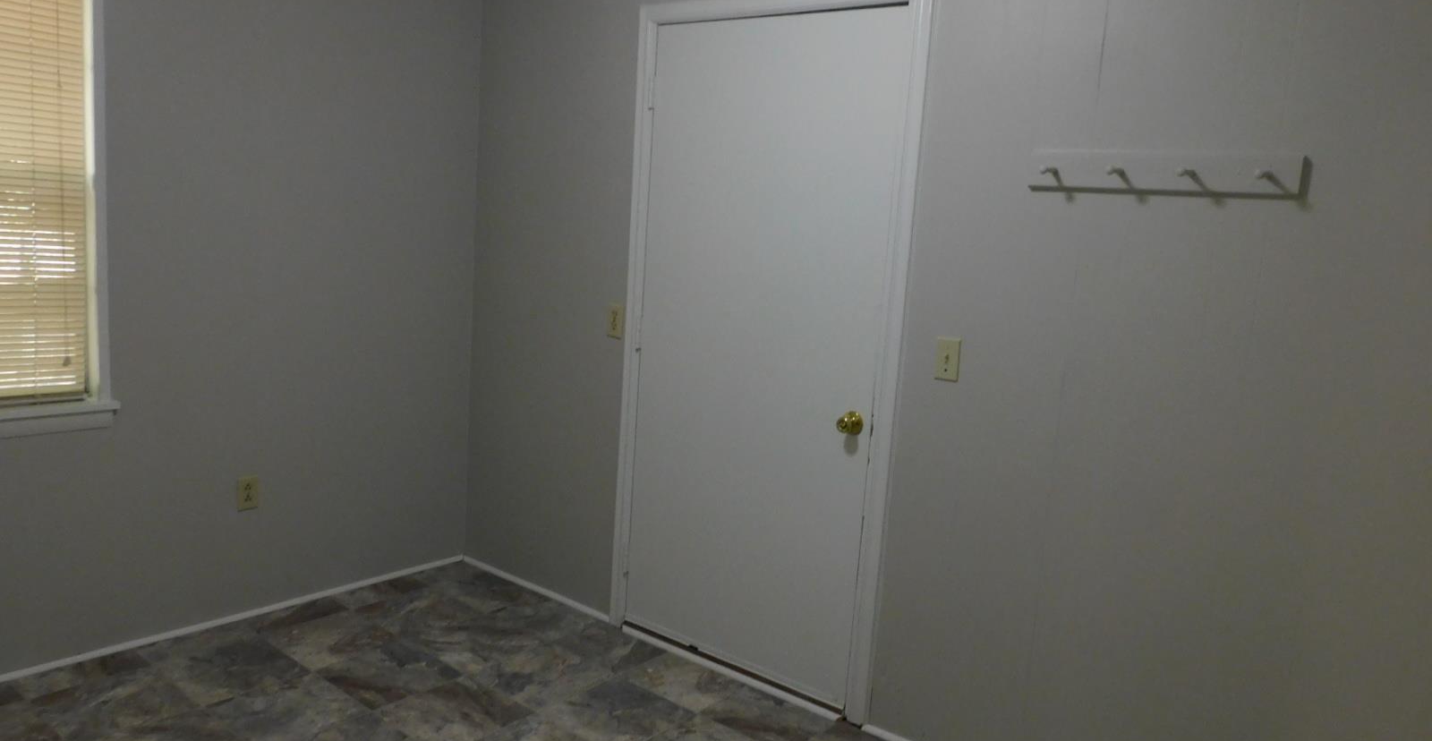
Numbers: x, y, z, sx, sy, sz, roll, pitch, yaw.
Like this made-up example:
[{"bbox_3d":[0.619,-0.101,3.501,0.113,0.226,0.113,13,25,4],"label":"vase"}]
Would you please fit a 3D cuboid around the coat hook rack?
[{"bbox_3d":[1.002,-0.458,2.278,0.600,0.087,0.081,11,11,38],"label":"coat hook rack"}]

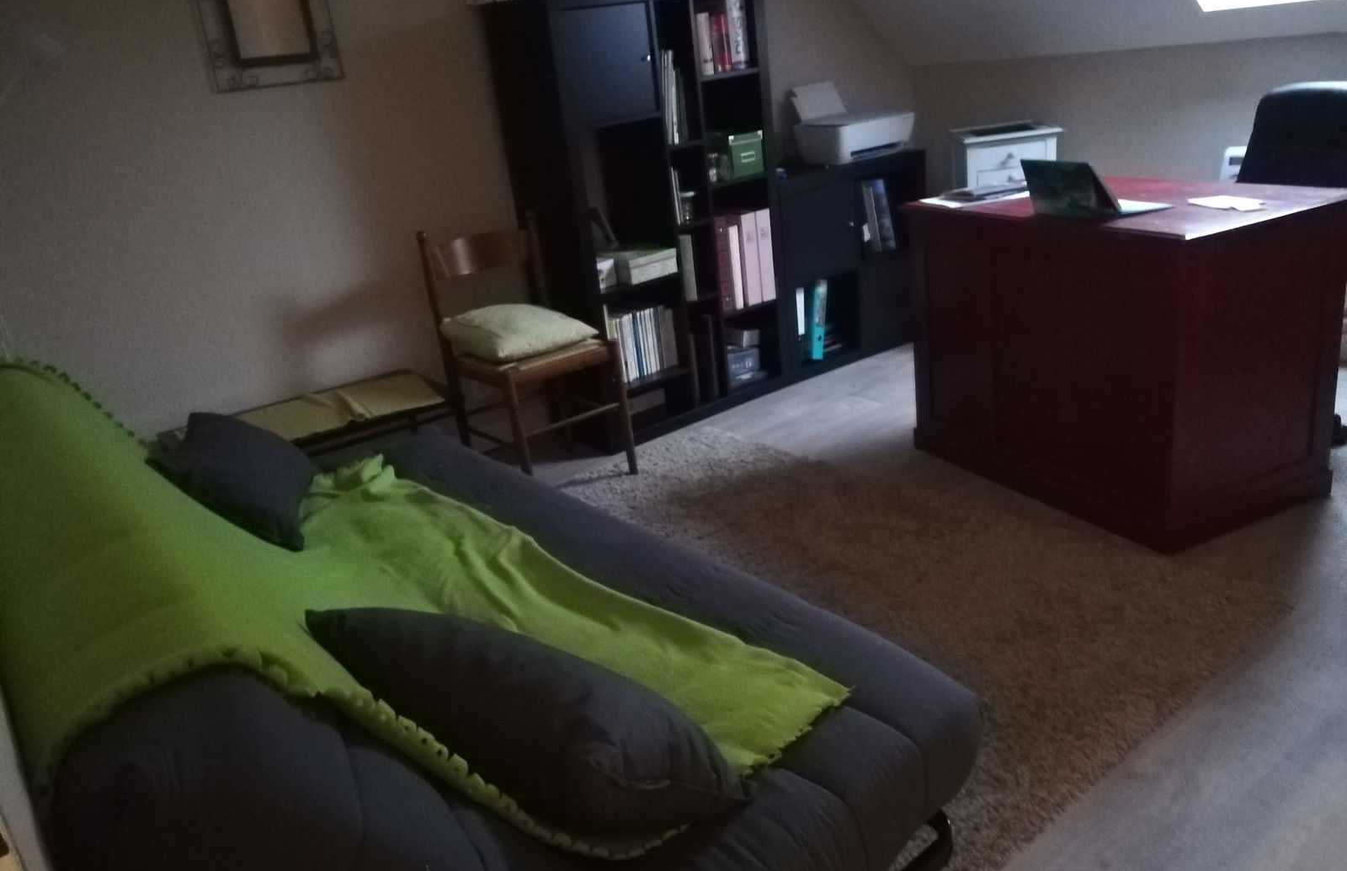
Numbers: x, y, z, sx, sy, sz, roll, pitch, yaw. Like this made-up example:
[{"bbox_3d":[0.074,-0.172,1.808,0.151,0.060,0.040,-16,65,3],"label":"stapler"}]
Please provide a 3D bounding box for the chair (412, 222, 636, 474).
[{"bbox_3d":[-0.461,-0.254,3.281,0.410,0.840,0.470,-20,25,-29],"label":"chair"}]

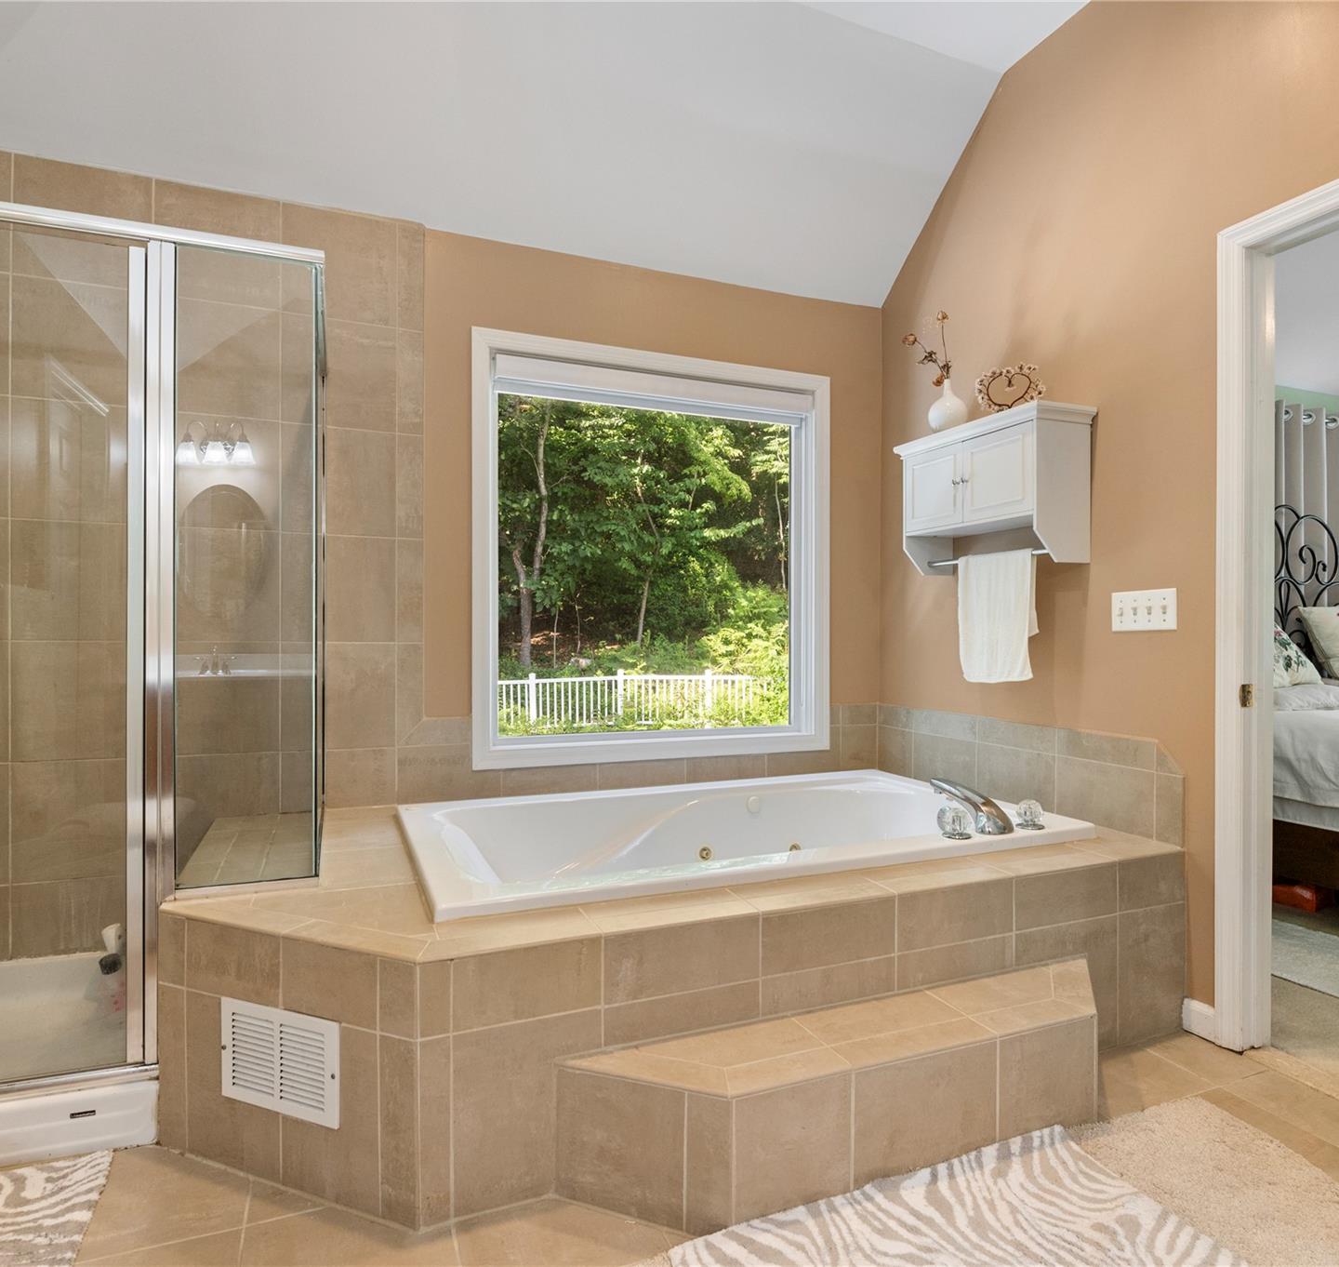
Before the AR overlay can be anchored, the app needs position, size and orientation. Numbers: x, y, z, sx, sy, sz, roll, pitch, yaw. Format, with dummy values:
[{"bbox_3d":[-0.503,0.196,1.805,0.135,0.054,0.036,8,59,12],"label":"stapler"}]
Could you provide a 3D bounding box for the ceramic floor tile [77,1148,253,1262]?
[{"bbox_3d":[-0.964,1.044,1.475,0.338,0.012,0.326,0,0,-22],"label":"ceramic floor tile"}]

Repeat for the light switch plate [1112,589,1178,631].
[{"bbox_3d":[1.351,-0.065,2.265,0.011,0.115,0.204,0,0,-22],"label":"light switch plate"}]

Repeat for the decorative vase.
[{"bbox_3d":[0.988,-0.789,2.808,0.131,0.216,0.131,0,0,-22],"label":"decorative vase"}]

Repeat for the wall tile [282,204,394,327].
[{"bbox_3d":[-1.062,-1.182,2.558,0.342,0.345,0.012,0,0,-22],"label":"wall tile"}]

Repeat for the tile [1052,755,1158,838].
[{"bbox_3d":[1.302,0.491,2.384,0.011,0.198,0.341,0,0,-22],"label":"tile"}]

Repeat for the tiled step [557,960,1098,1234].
[{"bbox_3d":[0.453,0.924,1.615,1.344,0.247,0.239,0,0,-22],"label":"tiled step"}]

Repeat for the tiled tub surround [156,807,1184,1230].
[{"bbox_3d":[0.035,0.832,2.233,2.476,0.494,1.537,0,0,-22],"label":"tiled tub surround"}]

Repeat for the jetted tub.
[{"bbox_3d":[0.185,0.783,2.457,1.880,0.458,1.113,0,0,-22],"label":"jetted tub"}]

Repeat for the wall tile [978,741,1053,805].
[{"bbox_3d":[1.163,0.477,2.668,0.012,0.181,0.332,0,0,-22],"label":"wall tile"}]

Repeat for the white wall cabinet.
[{"bbox_3d":[1.050,-0.442,2.634,0.233,0.459,0.642,0,0,-22],"label":"white wall cabinet"}]

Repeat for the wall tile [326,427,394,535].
[{"bbox_3d":[-1.083,-0.502,2.614,0.347,0.350,0.011,0,0,-22],"label":"wall tile"}]

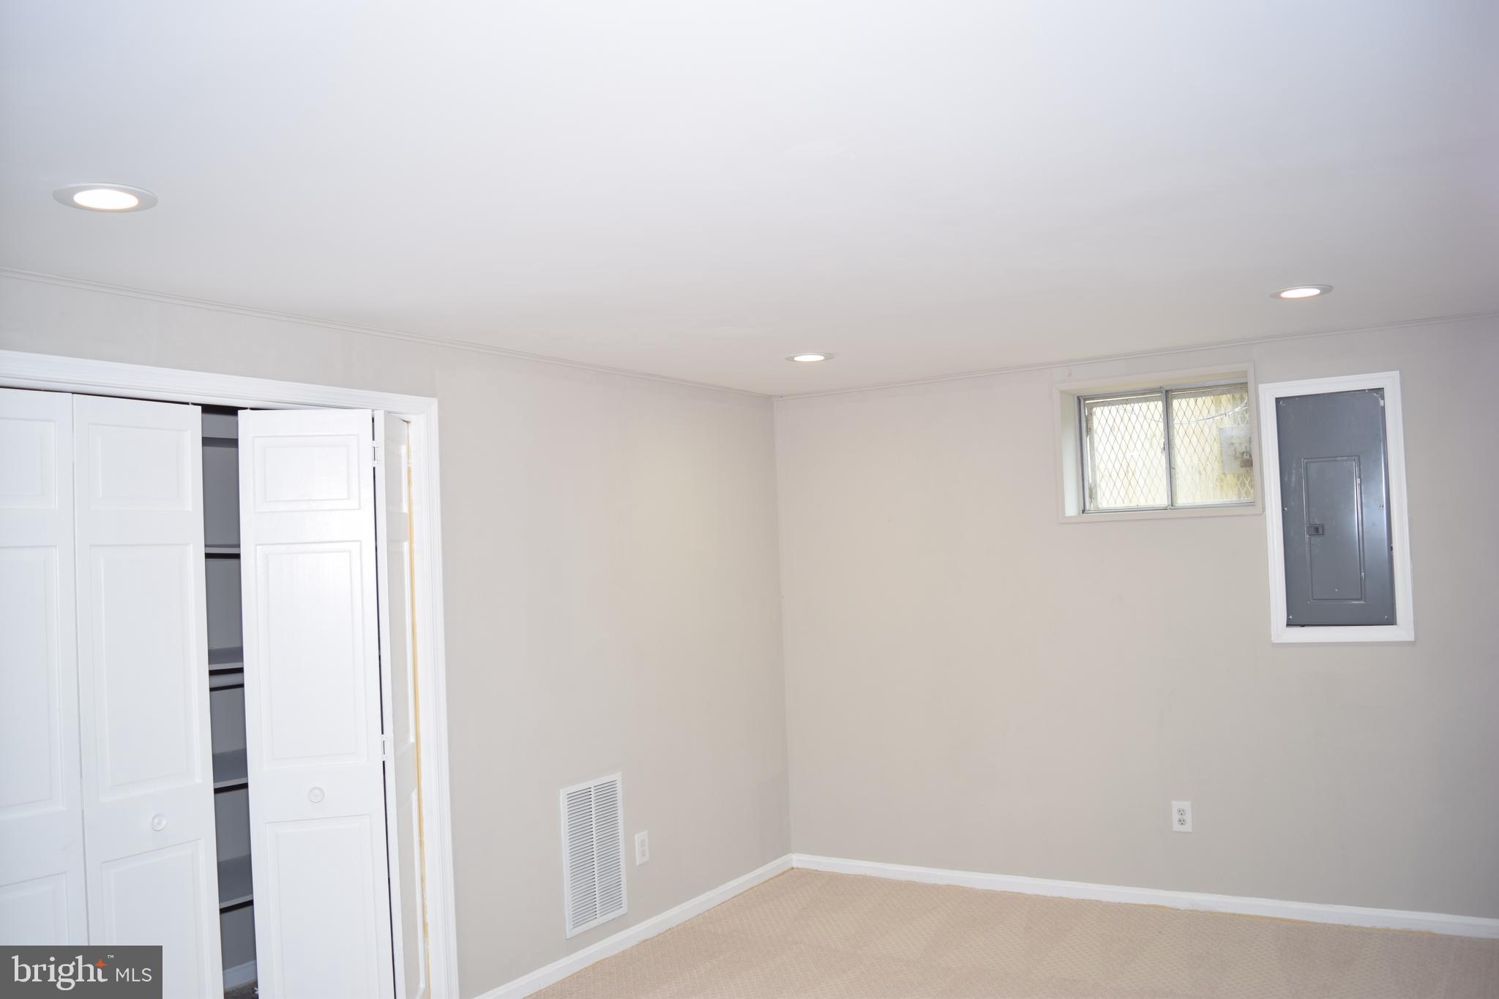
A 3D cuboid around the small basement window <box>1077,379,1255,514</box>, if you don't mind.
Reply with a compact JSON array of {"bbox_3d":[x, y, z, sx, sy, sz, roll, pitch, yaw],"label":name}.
[{"bbox_3d":[1.838,-0.219,4.931,0.734,0.508,0.050,-4,-3,28],"label":"small basement window"}]

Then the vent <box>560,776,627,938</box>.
[{"bbox_3d":[-0.581,1.353,4.298,0.020,0.544,0.337,-4,-3,35],"label":"vent"}]

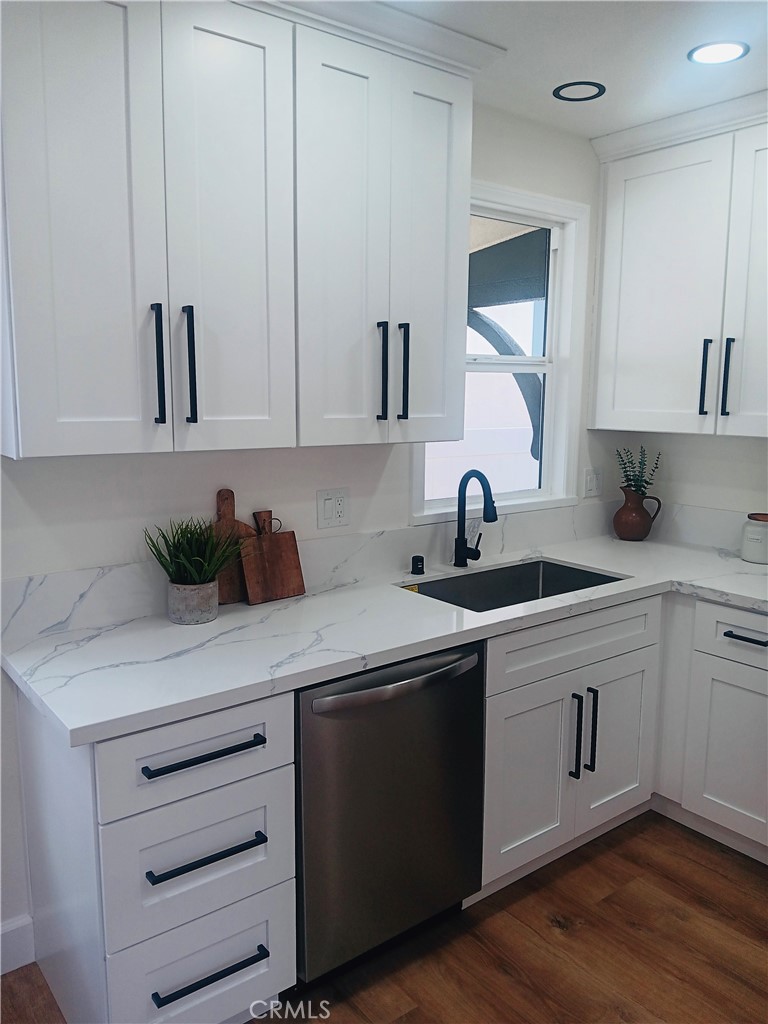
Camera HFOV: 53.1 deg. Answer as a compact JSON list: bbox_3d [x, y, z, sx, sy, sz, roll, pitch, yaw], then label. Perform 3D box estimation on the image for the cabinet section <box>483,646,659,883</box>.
[{"bbox_3d":[0.436,0.725,2.621,0.815,0.570,0.570,-6,10,-37],"label":"cabinet section"}]

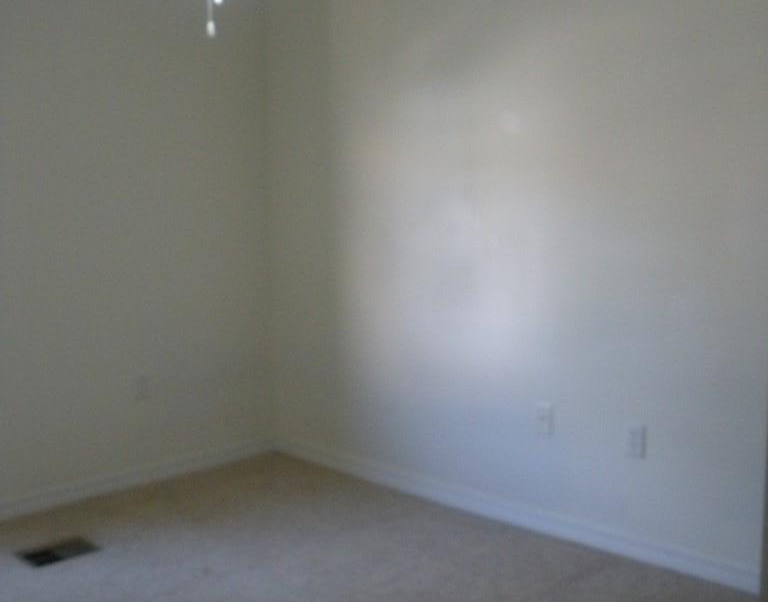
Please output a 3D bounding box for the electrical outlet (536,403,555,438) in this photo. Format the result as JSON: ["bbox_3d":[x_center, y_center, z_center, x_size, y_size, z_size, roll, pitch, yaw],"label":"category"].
[{"bbox_3d":[0.600,0.446,3.955,0.074,0.118,0.012,7,11,44],"label":"electrical outlet"}]

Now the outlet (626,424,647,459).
[{"bbox_3d":[0.874,0.489,3.693,0.074,0.118,0.012,7,11,44],"label":"outlet"}]

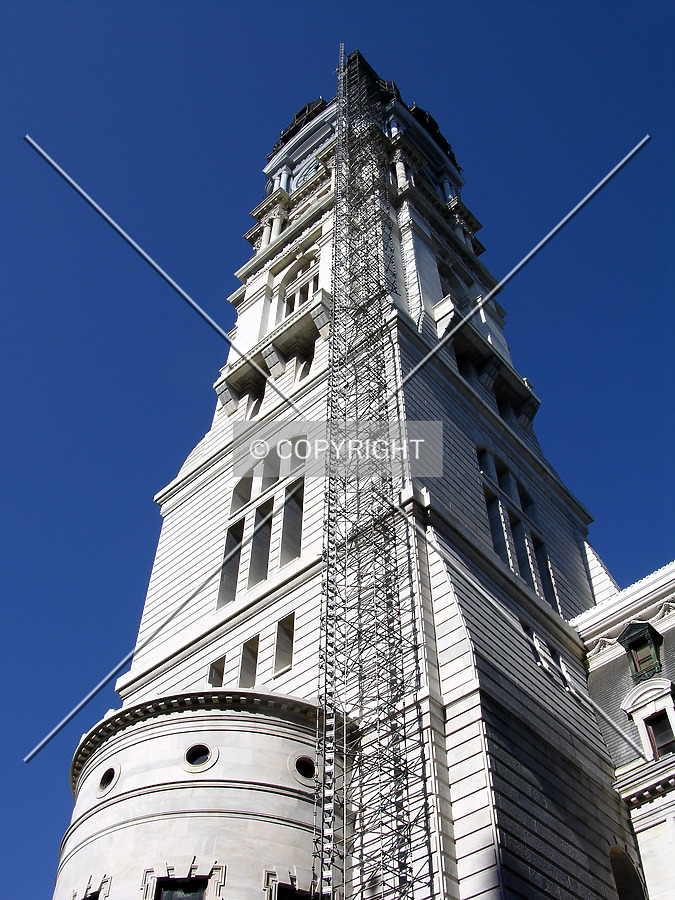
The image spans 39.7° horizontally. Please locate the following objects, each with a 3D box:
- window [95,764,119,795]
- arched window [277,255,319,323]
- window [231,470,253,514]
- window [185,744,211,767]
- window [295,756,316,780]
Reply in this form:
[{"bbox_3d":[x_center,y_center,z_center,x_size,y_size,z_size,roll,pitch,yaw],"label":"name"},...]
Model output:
[{"bbox_3d":[-9.580,13.876,39.277,1.100,1.100,0.300,-35,-60,25],"label":"window"},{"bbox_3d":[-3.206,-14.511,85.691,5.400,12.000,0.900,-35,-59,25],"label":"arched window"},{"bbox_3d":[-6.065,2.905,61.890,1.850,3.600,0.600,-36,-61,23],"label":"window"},{"bbox_3d":[-5.651,12.479,38.134,1.080,1.080,0.300,-5,-52,5],"label":"window"},{"bbox_3d":[-1.326,13.160,38.639,1.060,1.060,0.300,24,-55,-17],"label":"window"}]

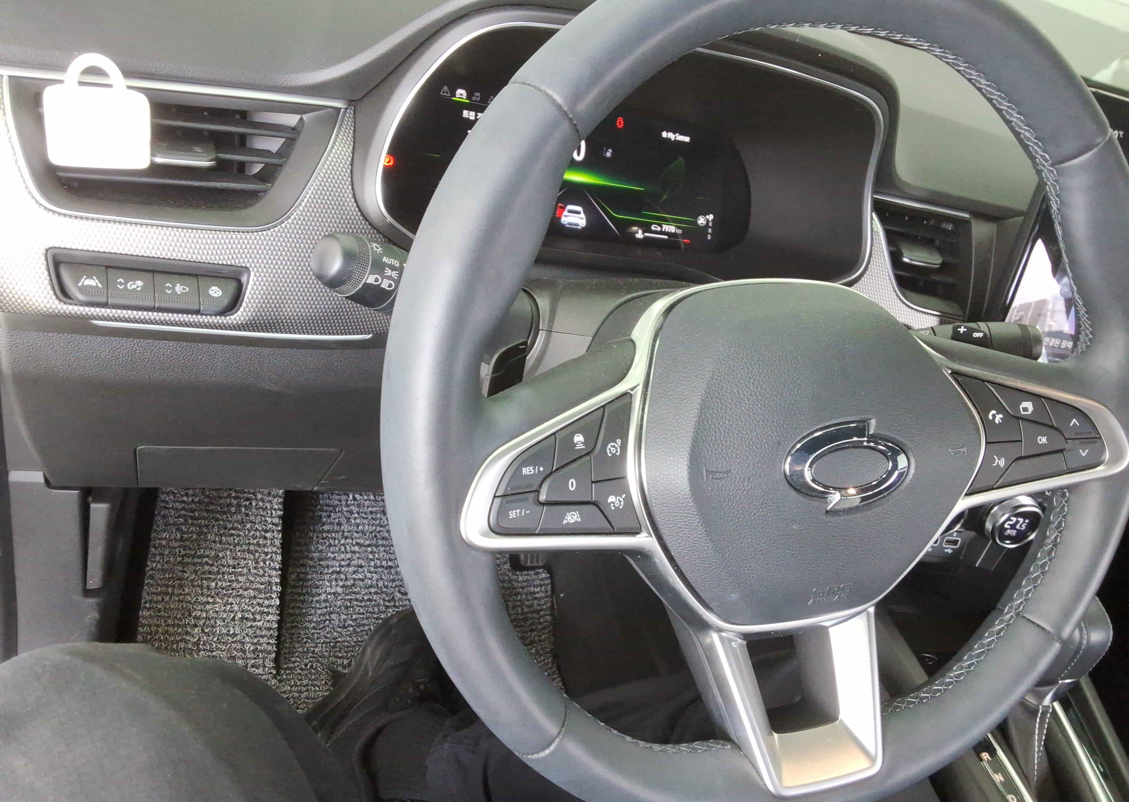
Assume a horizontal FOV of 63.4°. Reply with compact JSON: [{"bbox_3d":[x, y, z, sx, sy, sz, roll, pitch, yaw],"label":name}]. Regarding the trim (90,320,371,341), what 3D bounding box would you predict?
[{"bbox_3d":[-0.173,-0.038,0.484,0.140,0.005,0.008,1,24,-23],"label":"trim"}]

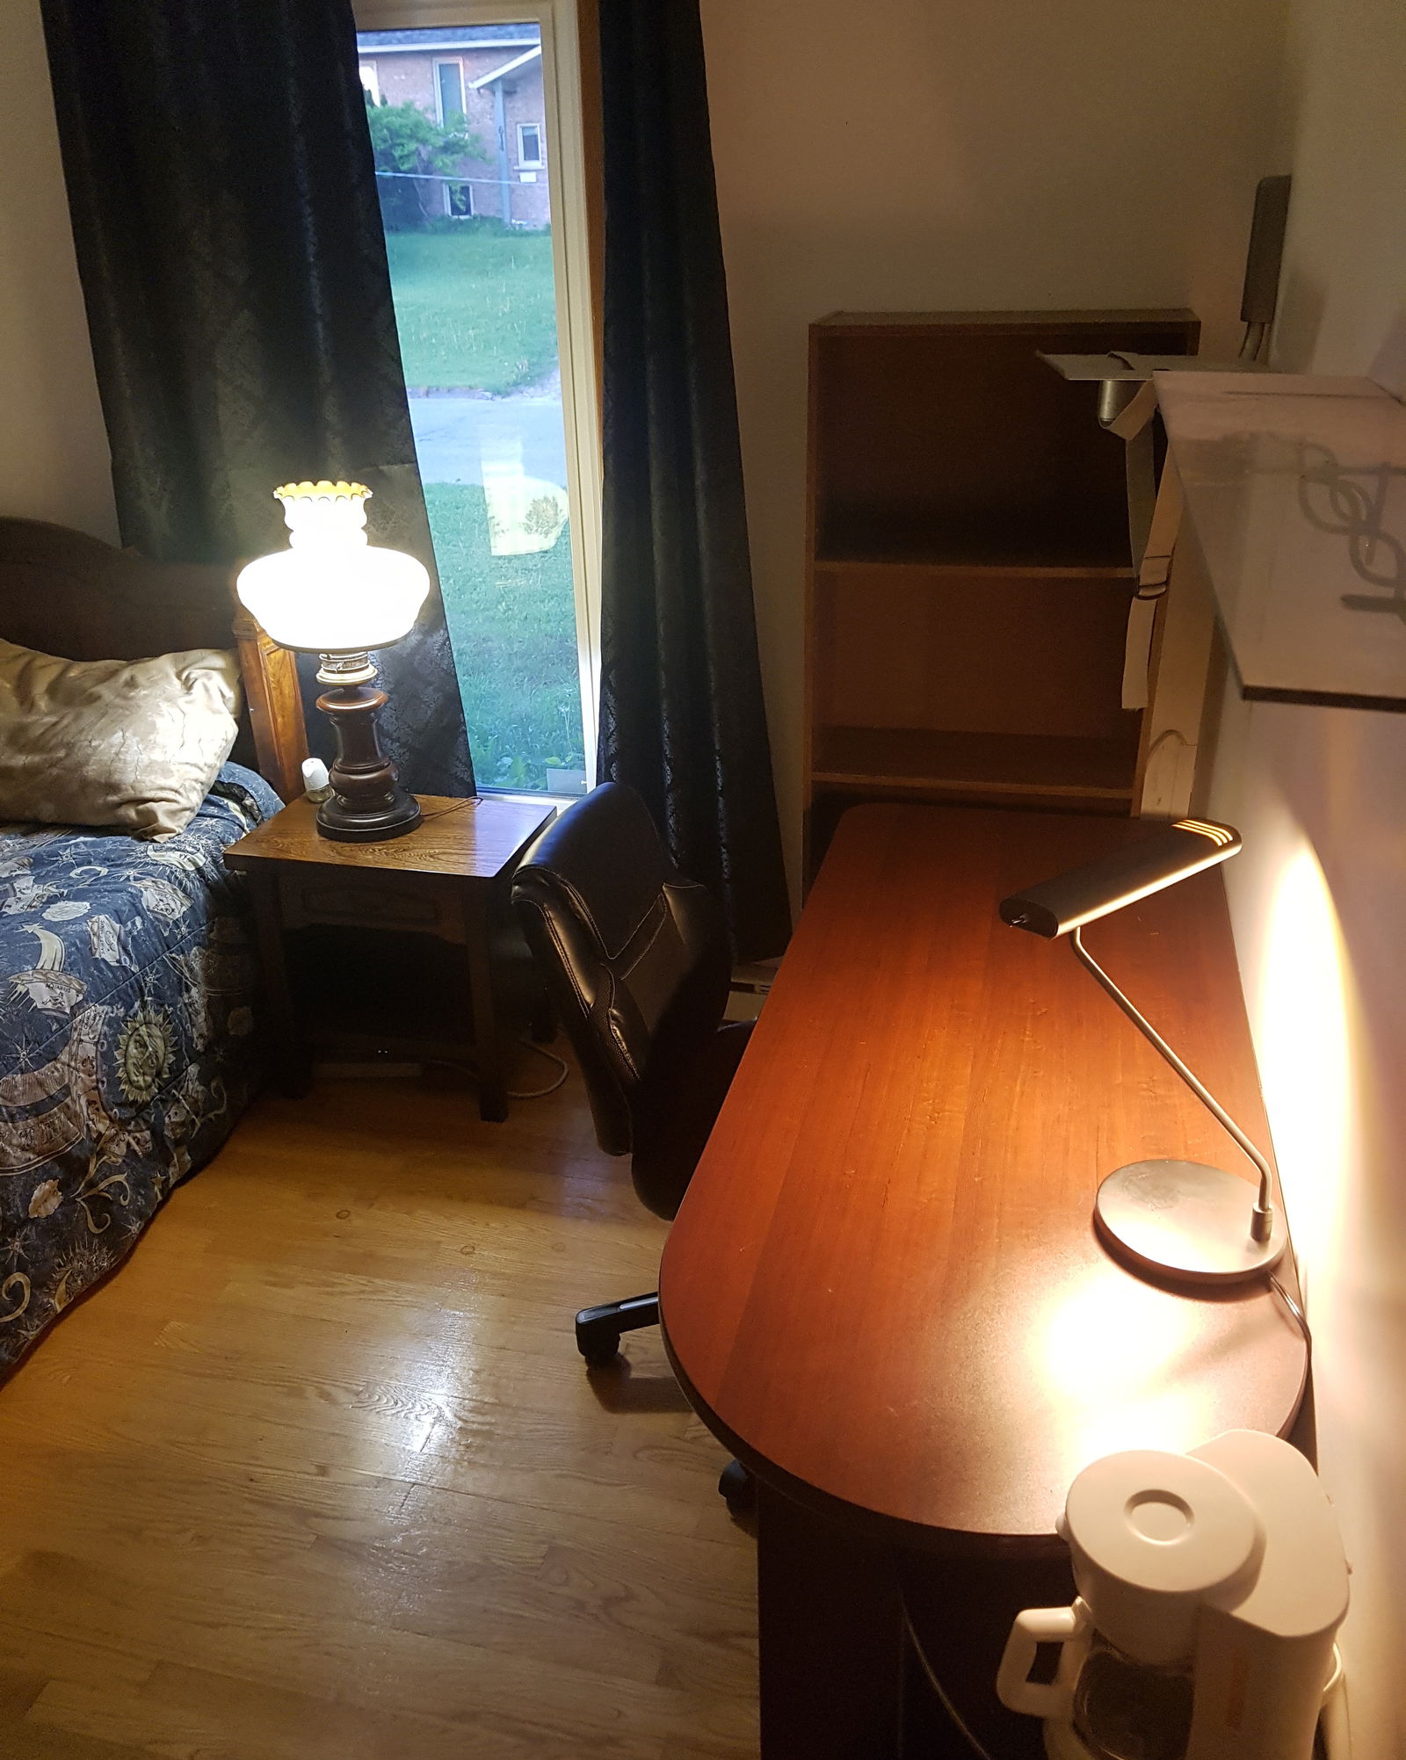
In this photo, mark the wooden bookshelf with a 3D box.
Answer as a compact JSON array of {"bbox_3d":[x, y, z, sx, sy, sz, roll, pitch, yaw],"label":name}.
[{"bbox_3d":[0.508,-0.237,2.609,0.591,1.502,0.271,5,27,14],"label":"wooden bookshelf"}]

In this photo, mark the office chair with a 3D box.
[{"bbox_3d":[0.115,0.333,2.074,0.670,0.960,0.610,5,27,14],"label":"office chair"}]

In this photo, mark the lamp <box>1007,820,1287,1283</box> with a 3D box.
[{"bbox_3d":[0.479,0.140,1.463,0.309,0.340,0.394,10,28,23],"label":"lamp"}]

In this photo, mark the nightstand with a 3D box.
[{"bbox_3d":[-0.607,0.160,2.926,0.547,0.570,0.343,4,26,12],"label":"nightstand"}]

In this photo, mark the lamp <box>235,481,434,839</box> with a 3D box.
[{"bbox_3d":[-0.688,-0.419,2.722,0.395,0.653,0.395,5,27,14],"label":"lamp"}]

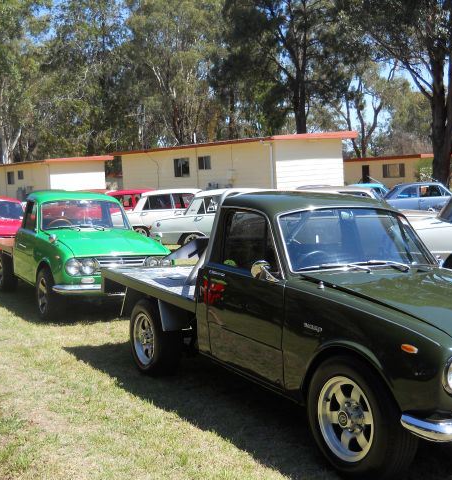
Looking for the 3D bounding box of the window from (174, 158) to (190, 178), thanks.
[{"bbox_3d":[-2.026,-3.311,31.500,0.100,0.860,1.220,-7,7,-42],"label":"window"}]

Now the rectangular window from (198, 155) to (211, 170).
[{"bbox_3d":[-0.914,-3.325,29.500,0.100,0.600,1.200,-3,5,-28],"label":"rectangular window"}]

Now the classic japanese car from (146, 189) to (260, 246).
[{"bbox_3d":[0.500,-0.440,15.500,4.100,1.410,1.530,-1,4,2],"label":"classic japanese car"}]

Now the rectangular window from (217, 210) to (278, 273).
[{"bbox_3d":[0.145,0.005,4.309,0.060,0.380,0.730,16,-3,-31],"label":"rectangular window"}]

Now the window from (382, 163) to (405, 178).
[{"bbox_3d":[12.033,-4.906,49.000,0.100,0.970,1.850,-7,7,-41],"label":"window"}]

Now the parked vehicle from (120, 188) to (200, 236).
[{"bbox_3d":[-1.010,-0.595,17.561,4.080,1.390,1.500,-3,5,0],"label":"parked vehicle"}]

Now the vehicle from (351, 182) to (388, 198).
[{"bbox_3d":[4.821,-1.169,23.060,4.080,1.380,1.500,-3,5,-8],"label":"vehicle"}]

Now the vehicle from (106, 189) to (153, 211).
[{"bbox_3d":[-2.370,-0.808,20.461,4.080,1.390,1.500,-3,5,0],"label":"vehicle"}]

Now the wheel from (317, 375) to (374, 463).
[{"bbox_3d":[0.649,0.885,3.423,0.170,0.420,0.420,-2,4,-30],"label":"wheel"}]

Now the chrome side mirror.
[{"bbox_3d":[0.220,0.180,3.900,0.130,0.120,0.100,-2,6,-30],"label":"chrome side mirror"}]

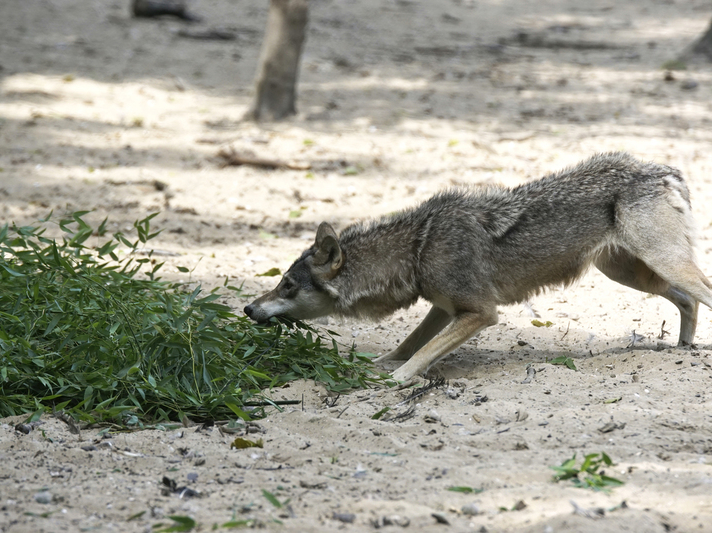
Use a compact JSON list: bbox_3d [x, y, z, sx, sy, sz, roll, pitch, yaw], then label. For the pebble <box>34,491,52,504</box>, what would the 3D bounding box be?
[{"bbox_3d":[-0.646,0.478,12.400,0.034,0.023,0.028,0,6,0],"label":"pebble"}]

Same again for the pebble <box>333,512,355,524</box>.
[{"bbox_3d":[-0.024,0.508,12.100,0.042,0.020,0.028,0,6,0],"label":"pebble"}]

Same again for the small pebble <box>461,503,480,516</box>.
[{"bbox_3d":[0.233,0.494,12.200,0.035,0.024,0.029,0,6,0],"label":"small pebble"}]

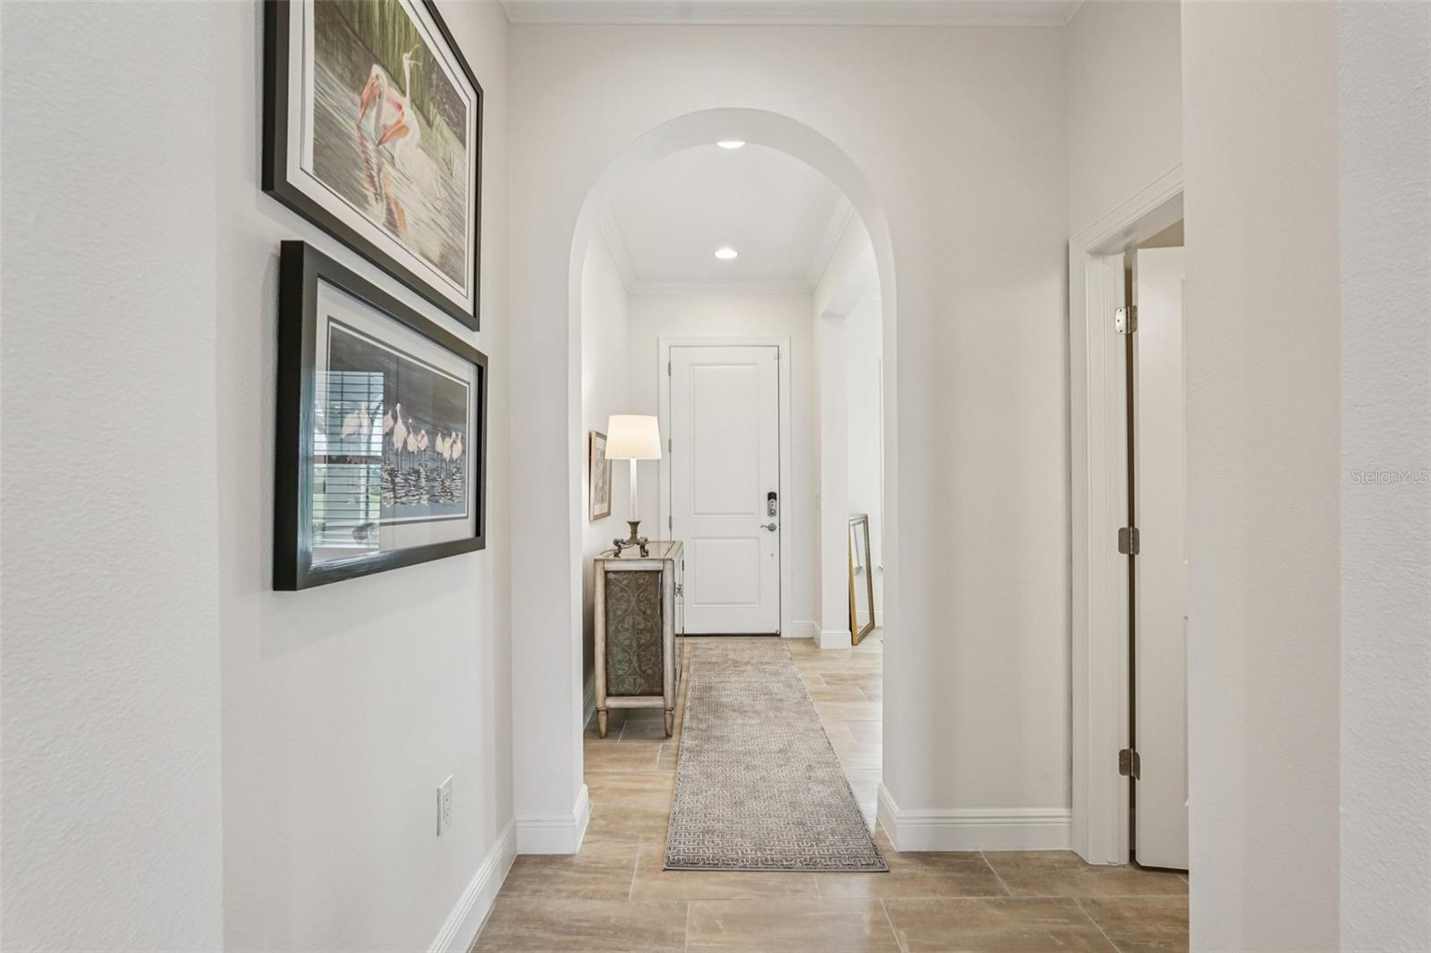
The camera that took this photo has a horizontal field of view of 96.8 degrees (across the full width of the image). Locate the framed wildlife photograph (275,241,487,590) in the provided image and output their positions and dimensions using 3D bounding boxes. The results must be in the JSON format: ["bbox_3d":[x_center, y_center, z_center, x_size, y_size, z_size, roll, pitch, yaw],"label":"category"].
[{"bbox_3d":[-0.711,-0.088,1.493,0.038,0.583,0.872,0,-2,0],"label":"framed wildlife photograph"}]

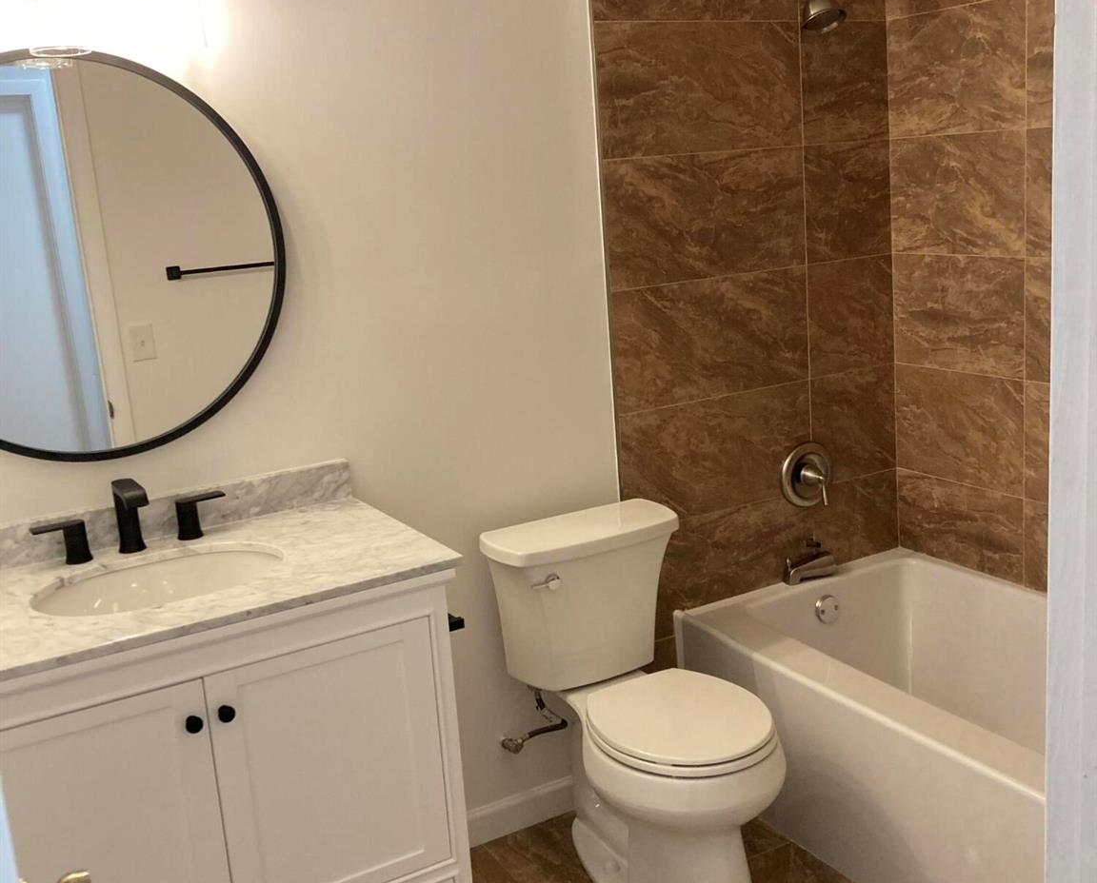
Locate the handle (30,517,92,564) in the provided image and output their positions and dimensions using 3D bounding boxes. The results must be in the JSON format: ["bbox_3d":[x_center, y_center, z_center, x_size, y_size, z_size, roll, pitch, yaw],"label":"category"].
[{"bbox_3d":[-0.918,0.194,2.233,0.102,0.077,0.046,-11,14,-27],"label":"handle"}]

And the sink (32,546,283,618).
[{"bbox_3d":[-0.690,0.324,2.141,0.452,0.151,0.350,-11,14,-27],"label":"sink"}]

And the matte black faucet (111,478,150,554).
[{"bbox_3d":[-0.788,0.152,2.240,0.050,0.136,0.152,-11,14,-27],"label":"matte black faucet"}]

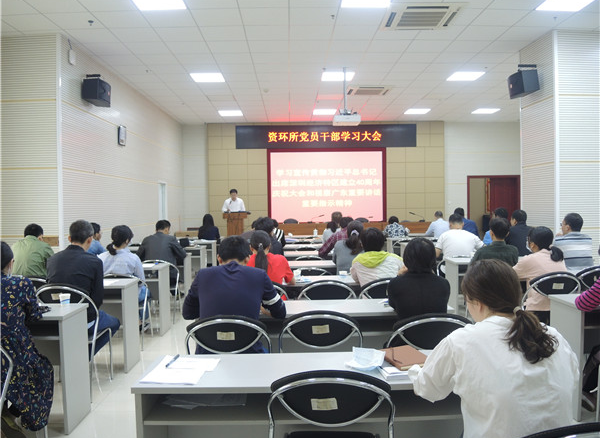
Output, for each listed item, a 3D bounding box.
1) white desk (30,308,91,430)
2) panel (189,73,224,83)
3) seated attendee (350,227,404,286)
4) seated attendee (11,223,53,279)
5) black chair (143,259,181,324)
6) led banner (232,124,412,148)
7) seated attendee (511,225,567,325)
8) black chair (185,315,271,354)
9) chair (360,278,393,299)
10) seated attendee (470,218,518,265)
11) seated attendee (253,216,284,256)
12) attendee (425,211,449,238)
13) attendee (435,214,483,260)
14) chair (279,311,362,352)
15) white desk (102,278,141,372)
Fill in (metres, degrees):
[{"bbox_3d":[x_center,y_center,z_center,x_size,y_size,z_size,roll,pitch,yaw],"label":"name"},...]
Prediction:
[{"bbox_3d":[-2.181,1.005,3.243,1.400,0.750,0.450,-1,2,-1],"label":"white desk"},{"bbox_3d":[-1.700,-2.651,9.086,0.600,0.050,0.600,-1,2,-1],"label":"panel"},{"bbox_3d":[0.683,0.708,4.319,0.500,1.270,0.720,-1,2,-1],"label":"seated attendee"},{"bbox_3d":[-2.320,0.702,4.306,0.500,1.280,0.780,-1,2,2],"label":"seated attendee"},{"bbox_3d":[-1.739,0.890,6.279,0.480,0.840,0.550,-1,2,-1],"label":"black chair"},{"bbox_3d":[0.775,-2.414,14.200,5.280,0.670,0.100,-1,2,-1],"label":"led banner"},{"bbox_3d":[2.039,0.674,4.272,0.480,1.240,0.750,-1,2,-13],"label":"seated attendee"},{"bbox_3d":[-0.376,0.927,2.739,0.460,0.860,0.520,-1,2,-1],"label":"black chair"},{"bbox_3d":[0.741,0.920,4.247,0.480,0.850,0.550,-1,2,-1],"label":"chair"},{"bbox_3d":[2.241,0.636,5.648,0.530,1.290,0.720,-1,2,-1],"label":"seated attendee"},{"bbox_3d":[-0.406,0.601,6.340,0.480,1.250,0.700,-1,2,2],"label":"seated attendee"},{"bbox_3d":[2.679,0.461,9.421,0.500,1.240,0.700,-1,2,-5],"label":"attendee"},{"bbox_3d":[2.064,0.583,6.439,0.570,1.280,0.800,-1,2,-1],"label":"attendee"},{"bbox_3d":[0.123,0.961,3.035,0.480,0.860,0.560,-1,2,-1],"label":"chair"},{"bbox_3d":[-2.262,0.950,4.368,1.500,0.750,0.420,-1,2,-1],"label":"white desk"}]

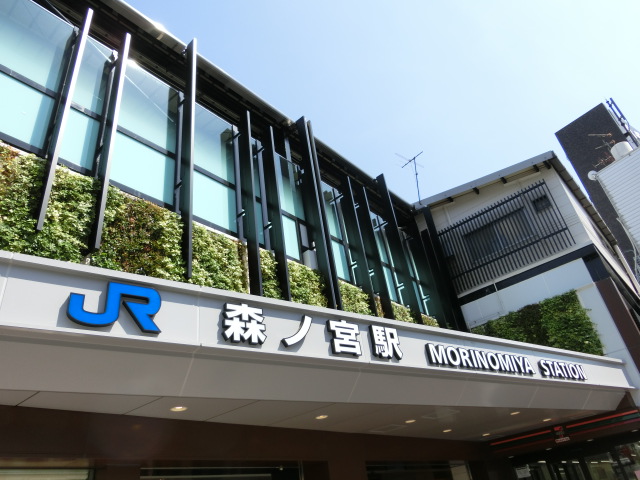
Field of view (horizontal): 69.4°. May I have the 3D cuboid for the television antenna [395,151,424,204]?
[{"bbox_3d":[3.355,-2.022,16.081,1.470,2.060,1.026,18,-37,-32],"label":"television antenna"}]

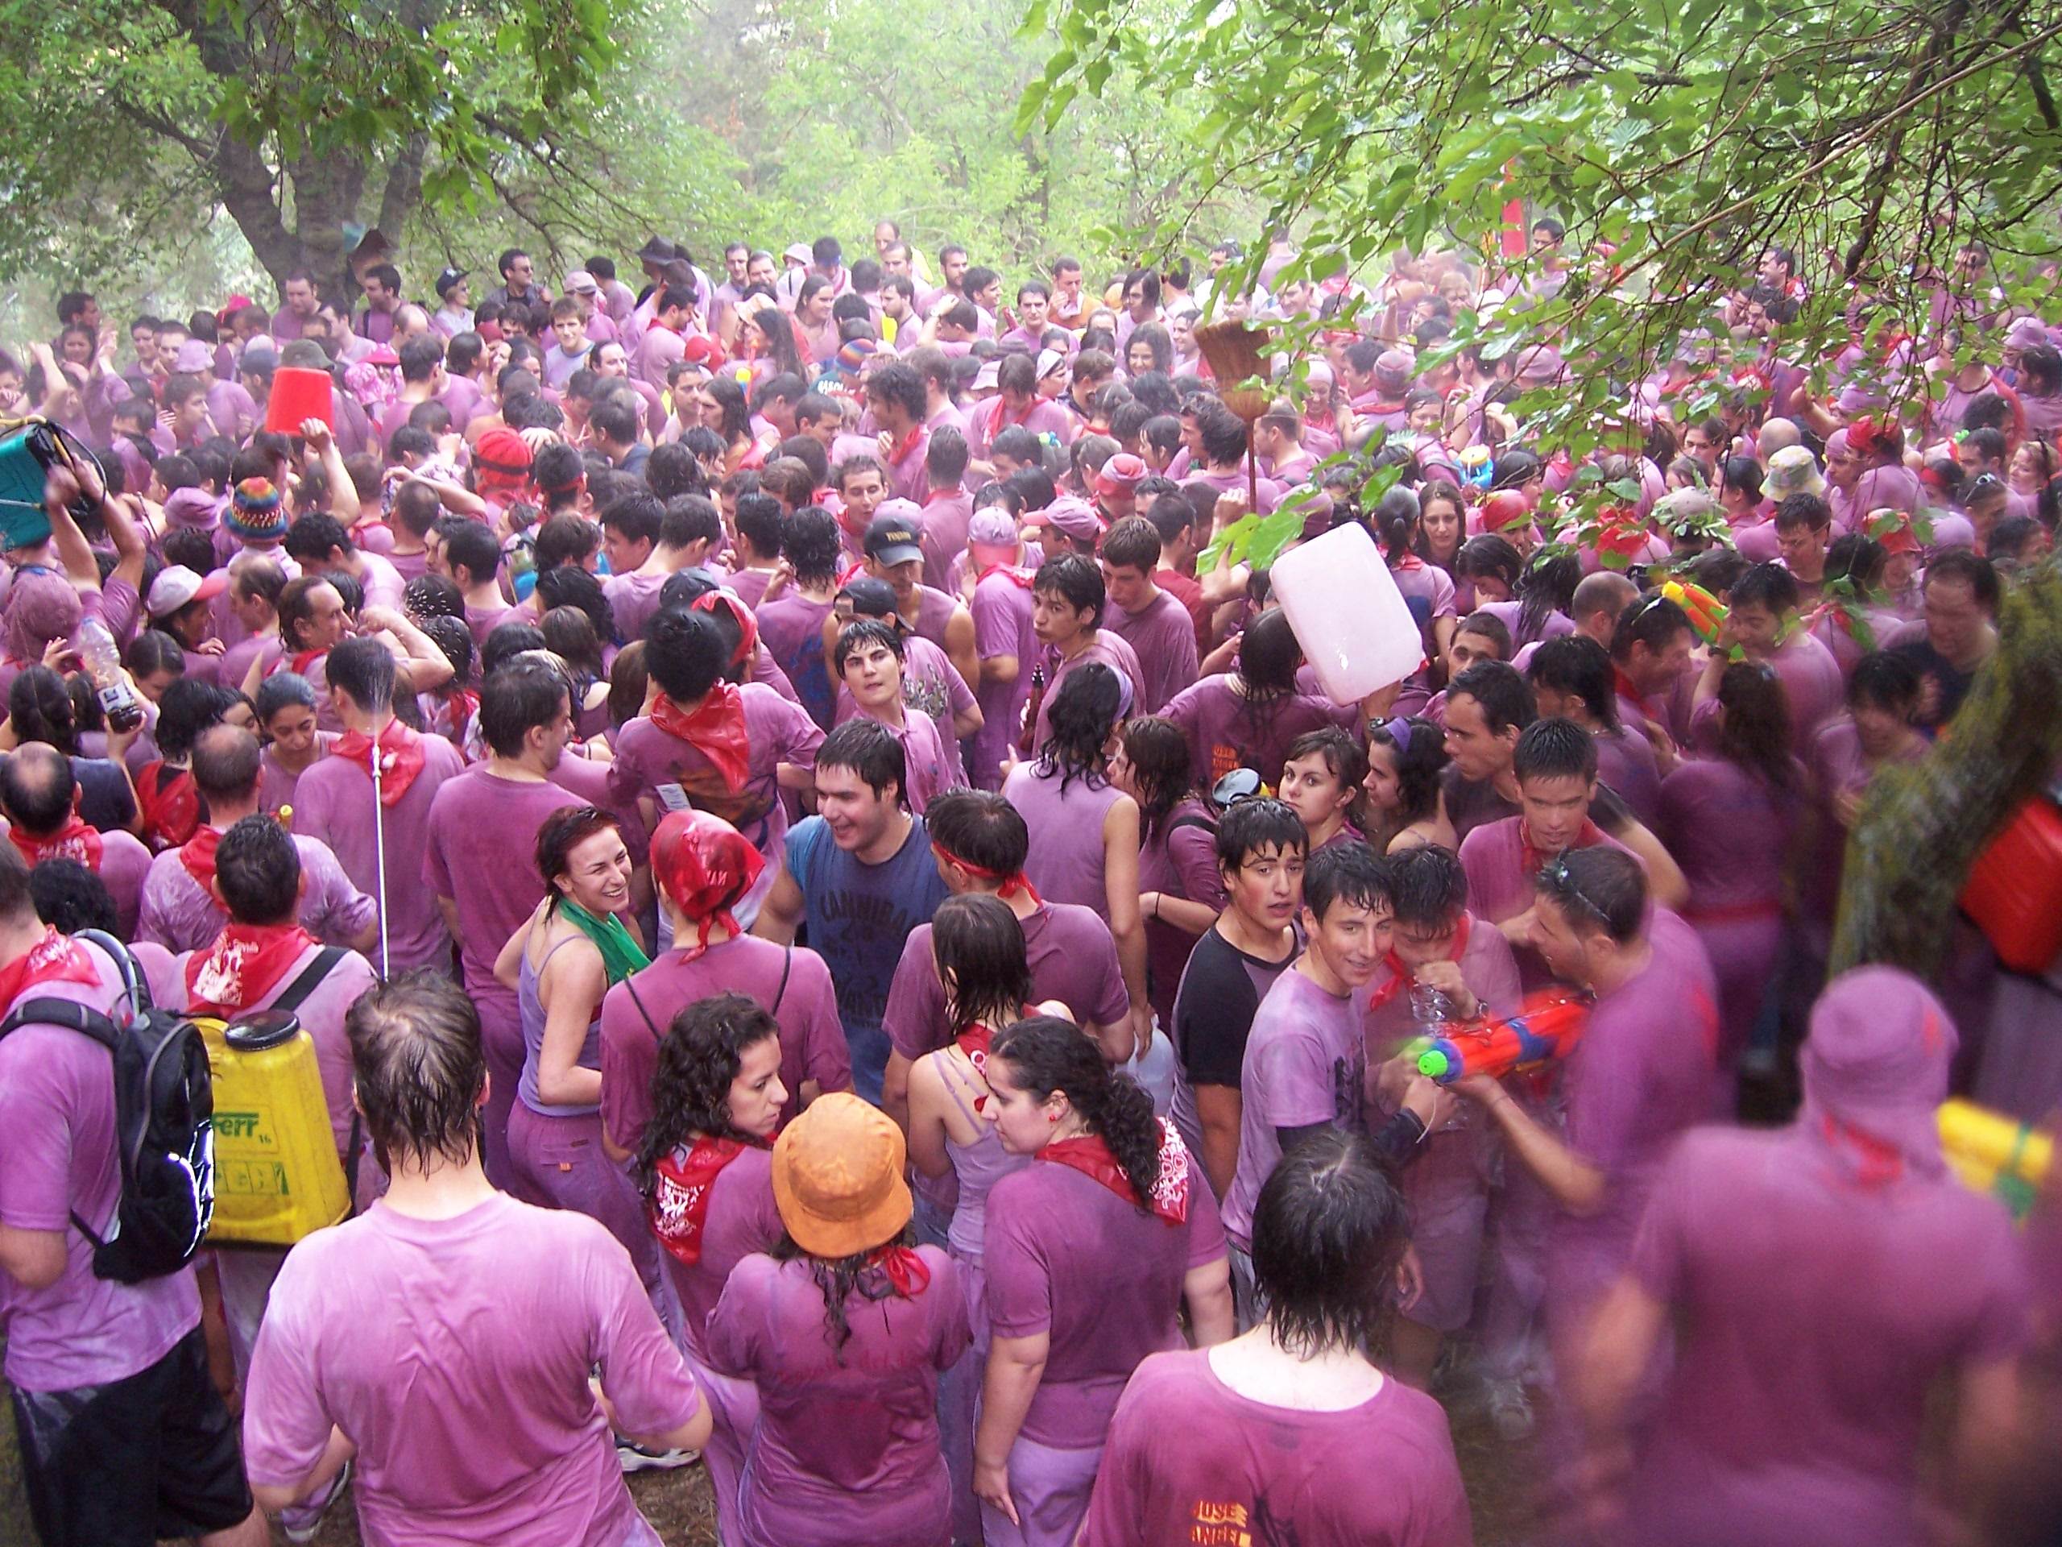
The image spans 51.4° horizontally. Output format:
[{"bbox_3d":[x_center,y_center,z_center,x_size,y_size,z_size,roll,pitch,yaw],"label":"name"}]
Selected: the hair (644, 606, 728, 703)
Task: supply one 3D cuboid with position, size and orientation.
[{"bbox_3d":[-0.868,-0.298,5.400,0.195,0.230,0.220,-11,23,-28],"label":"hair"}]

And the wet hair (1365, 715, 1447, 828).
[{"bbox_3d":[0.842,-0.002,4.800,0.200,0.230,0.180,2,20,7],"label":"wet hair"}]

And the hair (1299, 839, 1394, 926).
[{"bbox_3d":[0.622,0.213,4.200,0.180,0.180,0.210,-8,29,-21],"label":"hair"}]

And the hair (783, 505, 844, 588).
[{"bbox_3d":[-0.654,-0.675,6.400,0.185,0.230,0.210,-3,20,-8],"label":"hair"}]

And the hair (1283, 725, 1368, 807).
[{"bbox_3d":[0.651,-0.010,4.764,0.210,0.200,0.180,-18,26,-42],"label":"hair"}]

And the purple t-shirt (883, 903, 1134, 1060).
[{"bbox_3d":[-0.042,0.554,4.081,0.440,0.650,0.260,-11,22,-28],"label":"purple t-shirt"}]

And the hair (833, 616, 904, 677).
[{"bbox_3d":[-0.409,-0.313,5.450,0.180,0.180,0.200,0,12,0],"label":"hair"}]

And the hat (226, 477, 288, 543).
[{"bbox_3d":[-2.707,-0.921,7.500,0.230,0.180,0.230,0,19,0],"label":"hat"}]

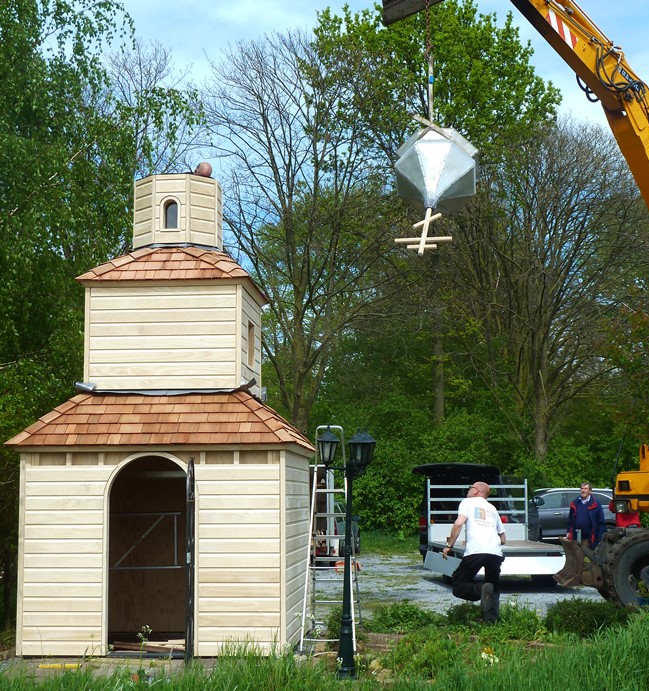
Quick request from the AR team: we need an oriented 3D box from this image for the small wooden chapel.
[{"bbox_3d":[-1.636,0.692,14.126,2.921,5.072,2.731,-1,-7,4],"label":"small wooden chapel"}]

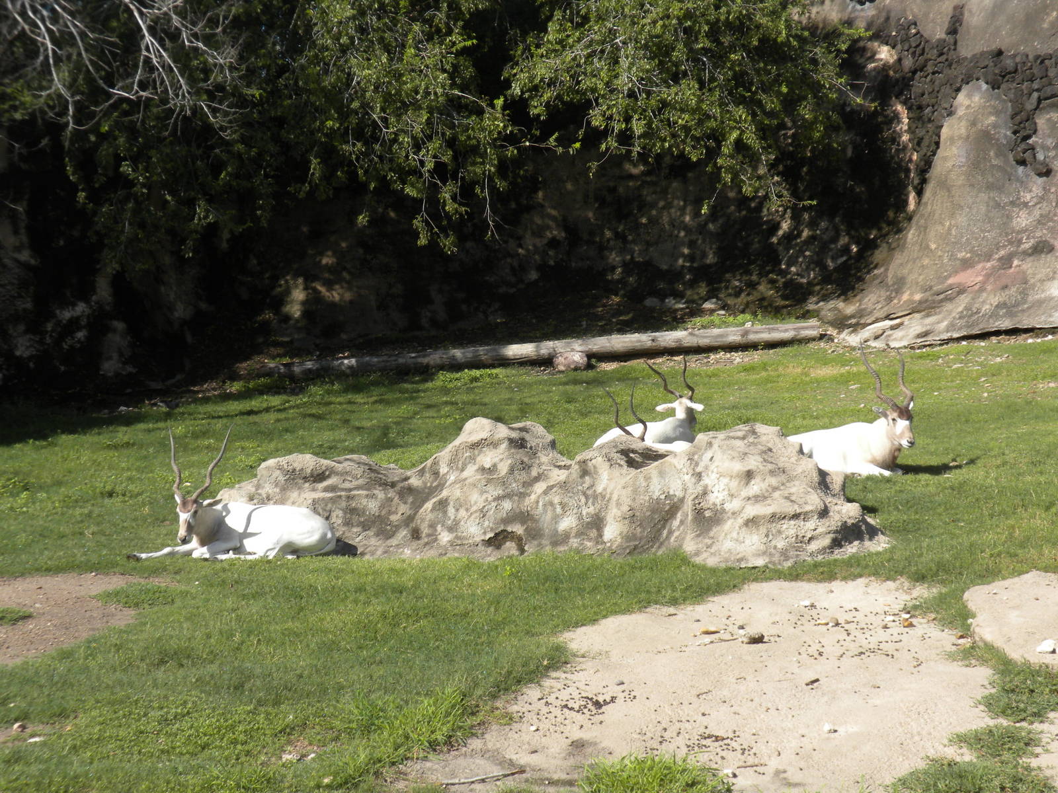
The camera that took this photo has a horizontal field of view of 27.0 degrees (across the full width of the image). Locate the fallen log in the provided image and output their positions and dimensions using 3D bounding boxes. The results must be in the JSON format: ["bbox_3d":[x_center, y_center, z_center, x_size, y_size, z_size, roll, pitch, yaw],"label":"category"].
[{"bbox_3d":[0.241,-0.552,26.400,6.926,0.250,0.250,-4,11,-13],"label":"fallen log"}]

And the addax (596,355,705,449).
[{"bbox_3d":[1.183,0.135,21.800,1.280,1.020,0.600,-8,13,-39],"label":"addax"}]

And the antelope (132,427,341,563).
[{"bbox_3d":[-2.566,0.846,19.000,1.720,1.100,0.650,-3,10,-15],"label":"antelope"}]

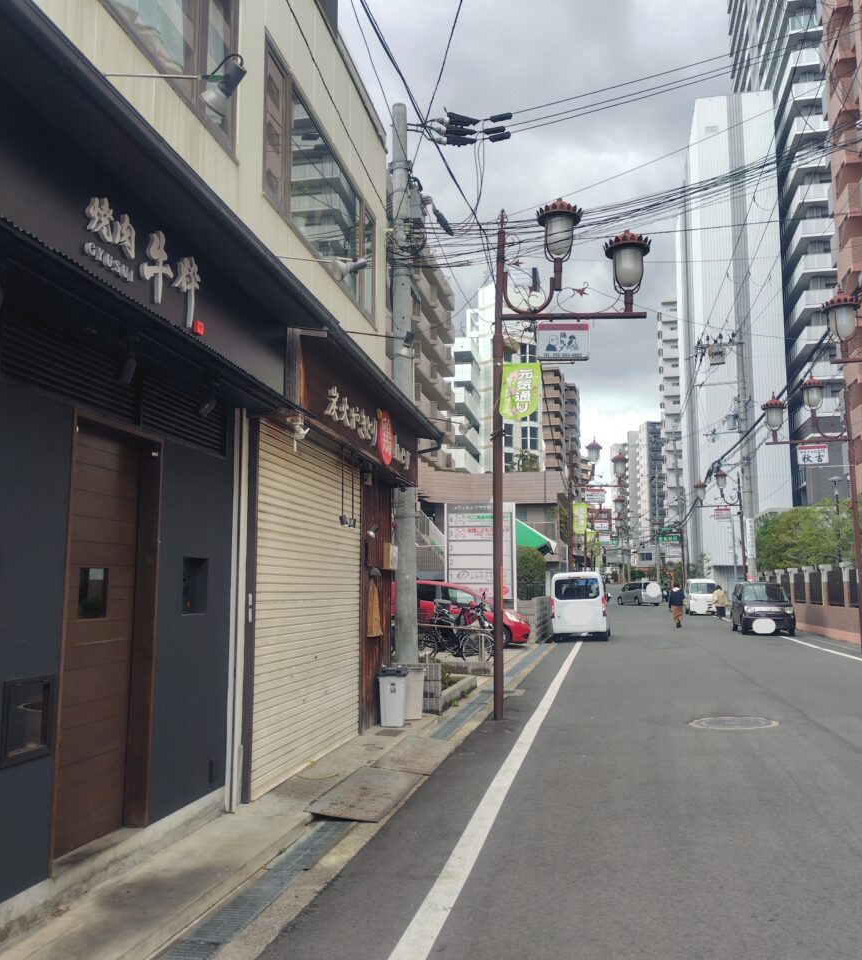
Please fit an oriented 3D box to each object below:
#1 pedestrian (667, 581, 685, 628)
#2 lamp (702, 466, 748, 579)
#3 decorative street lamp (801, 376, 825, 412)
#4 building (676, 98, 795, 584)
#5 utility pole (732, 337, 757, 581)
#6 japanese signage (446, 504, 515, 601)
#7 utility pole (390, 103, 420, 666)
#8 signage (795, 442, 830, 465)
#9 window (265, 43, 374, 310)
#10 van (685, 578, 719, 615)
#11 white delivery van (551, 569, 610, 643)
[{"bbox_3d":[9.264,4.713,32.073,0.520,1.660,0.380,-2,-7,12],"label":"pedestrian"},{"bbox_3d":[11.990,2.769,35.020,1.966,6.317,0.550,-2,-8,12],"label":"lamp"},{"bbox_3d":[8.428,-1.918,18.750,0.490,0.780,0.490,-2,-7,12],"label":"decorative street lamp"},{"bbox_3d":[28.952,-10.281,83.624,6.400,44.486,24.000,-2,-7,12],"label":"building"},{"bbox_3d":[12.363,-0.260,33.270,0.380,11.865,0.380,-2,-8,12],"label":"utility pole"},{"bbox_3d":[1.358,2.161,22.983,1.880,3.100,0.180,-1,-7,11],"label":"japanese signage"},{"bbox_3d":[-0.347,-1.198,11.351,0.330,8.191,0.330,-2,-8,12],"label":"utility pole"},{"bbox_3d":[8.381,-0.559,18.650,0.640,0.430,0.090,-2,-7,12],"label":"signage"},{"bbox_3d":[-0.979,-2.660,8.368,0.120,1.343,3.505,-2,-8,11],"label":"window"},{"bbox_3d":[15.274,6.676,48.359,1.475,1.900,3.395,-2,-8,13],"label":"van"},{"bbox_3d":[4.390,3.654,24.870,1.475,1.940,3.395,-2,-7,12],"label":"white delivery van"}]

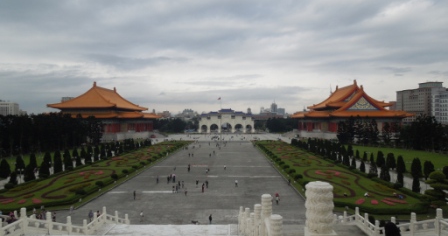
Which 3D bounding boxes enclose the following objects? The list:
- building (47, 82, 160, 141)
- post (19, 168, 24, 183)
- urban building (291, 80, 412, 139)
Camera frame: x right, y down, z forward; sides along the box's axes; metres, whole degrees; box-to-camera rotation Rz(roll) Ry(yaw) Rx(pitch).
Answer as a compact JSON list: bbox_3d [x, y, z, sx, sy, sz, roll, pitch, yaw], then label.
[{"bbox_3d":[-105.400,-6.700,304.000,77.000,48.500,112.000,0,0,1],"label":"building"},{"bbox_3d":[-50.100,14.671,79.500,1.400,4.100,1.000,0,0,1],"label":"post"},{"bbox_3d":[108.000,-6.900,300.000,77.000,48.500,112.000,0,0,1],"label":"urban building"}]

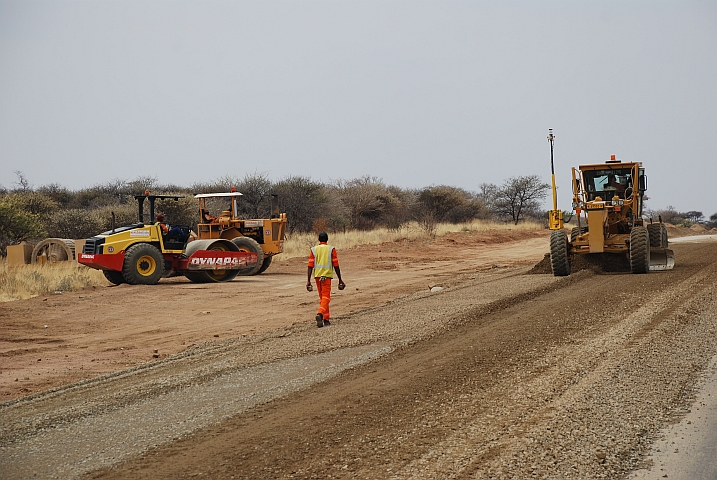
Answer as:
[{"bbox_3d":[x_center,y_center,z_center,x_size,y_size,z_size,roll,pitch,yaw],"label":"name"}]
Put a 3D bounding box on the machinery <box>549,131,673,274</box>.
[{"bbox_3d":[7.010,-1.025,66.300,3.200,3.900,8.700,0,0,10],"label":"machinery"}]

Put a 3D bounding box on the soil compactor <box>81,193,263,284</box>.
[{"bbox_3d":[-6.416,-0.061,80.800,5.500,3.050,2.300,0,0,-28],"label":"soil compactor"}]

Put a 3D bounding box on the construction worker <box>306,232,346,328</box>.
[{"bbox_3d":[-0.583,0.729,43.600,0.700,1.740,0.500,0,0,3],"label":"construction worker"}]

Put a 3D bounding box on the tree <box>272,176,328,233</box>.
[{"bbox_3d":[-3.393,-1.960,140.000,3.600,3.700,3.600,0,0,0],"label":"tree"}]

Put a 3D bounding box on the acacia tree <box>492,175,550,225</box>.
[{"bbox_3d":[14.986,-3.678,220.000,5.300,4.700,5.000,0,0,0],"label":"acacia tree"}]

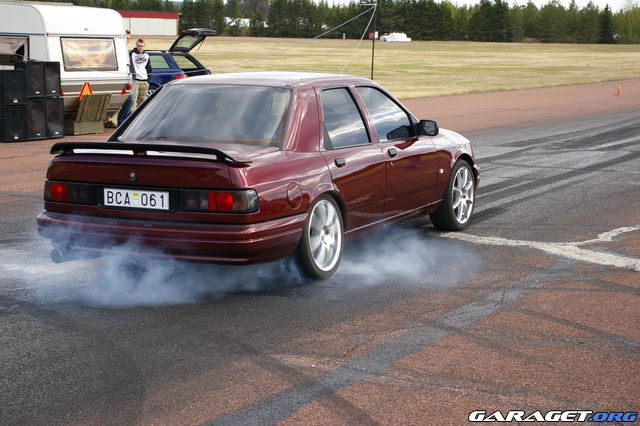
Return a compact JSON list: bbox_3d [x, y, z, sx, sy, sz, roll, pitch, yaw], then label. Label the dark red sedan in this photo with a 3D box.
[{"bbox_3d":[-0.163,-0.410,10.200,1.730,1.360,4.450,4,8,26],"label":"dark red sedan"}]

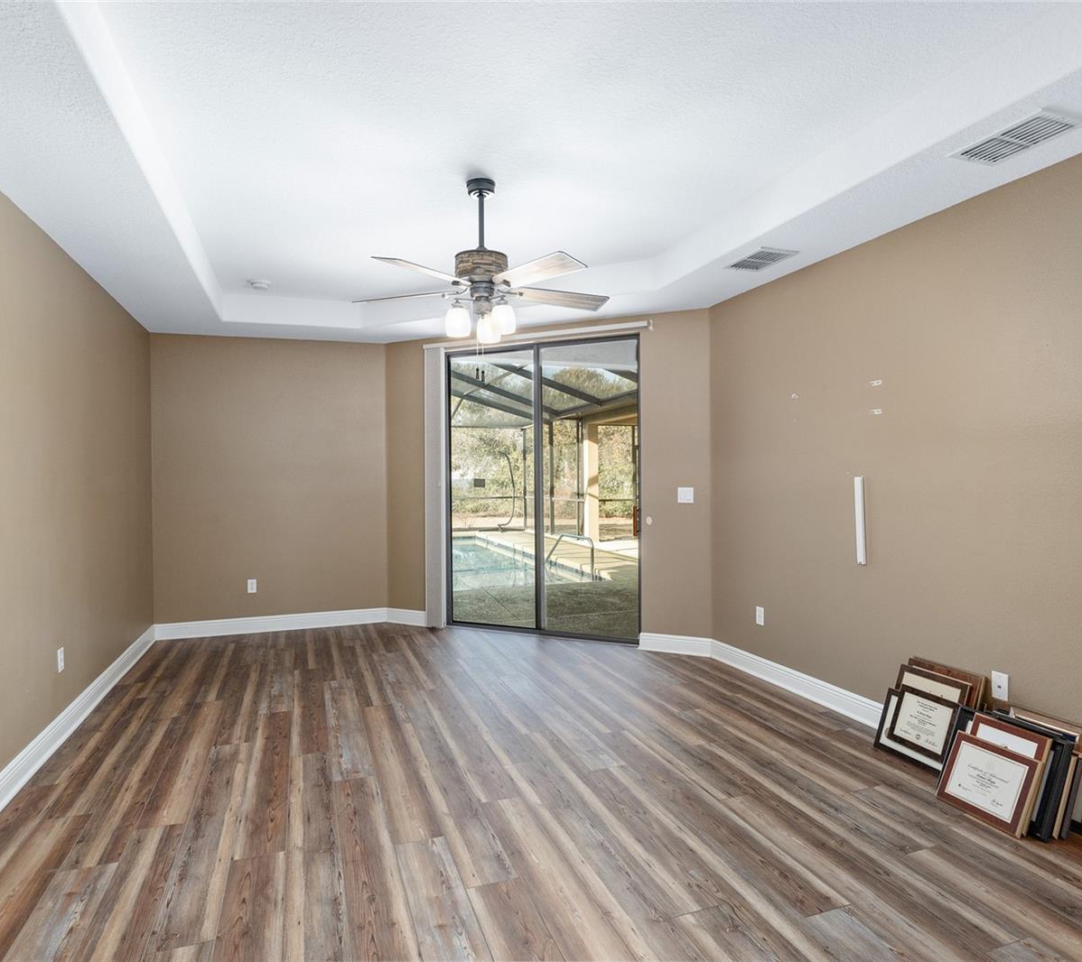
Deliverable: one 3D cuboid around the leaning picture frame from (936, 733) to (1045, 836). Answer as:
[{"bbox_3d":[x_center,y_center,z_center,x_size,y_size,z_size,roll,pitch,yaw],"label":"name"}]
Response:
[{"bbox_3d":[1.727,1.163,2.484,0.024,0.274,0.307,27,-9,-19],"label":"leaning picture frame"}]

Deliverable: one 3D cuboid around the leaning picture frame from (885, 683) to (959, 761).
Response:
[{"bbox_3d":[1.731,1.094,2.905,0.020,0.267,0.287,21,-7,-19],"label":"leaning picture frame"}]

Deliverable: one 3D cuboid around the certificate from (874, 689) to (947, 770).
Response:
[{"bbox_3d":[1.720,1.145,2.920,0.020,0.286,0.375,21,-7,-20],"label":"certificate"}]

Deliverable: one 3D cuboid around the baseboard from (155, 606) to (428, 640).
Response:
[{"bbox_3d":[-2.083,1.225,5.490,2.216,0.142,0.295,-1,0,-13],"label":"baseboard"}]

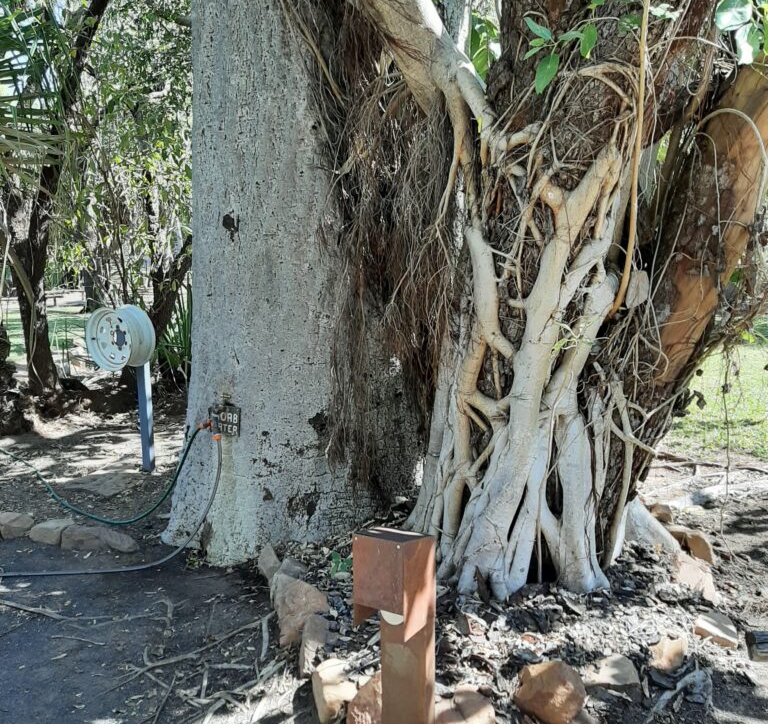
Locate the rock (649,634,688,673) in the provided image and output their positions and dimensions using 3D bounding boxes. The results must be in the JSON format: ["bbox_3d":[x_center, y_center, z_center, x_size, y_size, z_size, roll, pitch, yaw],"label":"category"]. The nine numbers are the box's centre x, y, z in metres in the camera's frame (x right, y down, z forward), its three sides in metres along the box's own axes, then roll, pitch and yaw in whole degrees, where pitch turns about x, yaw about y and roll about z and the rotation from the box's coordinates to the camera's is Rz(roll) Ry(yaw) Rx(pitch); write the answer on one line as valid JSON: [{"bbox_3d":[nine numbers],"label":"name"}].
[{"bbox_3d":[1.026,1.051,2.778,0.135,0.110,0.130,0,9,0],"label":"rock"}]

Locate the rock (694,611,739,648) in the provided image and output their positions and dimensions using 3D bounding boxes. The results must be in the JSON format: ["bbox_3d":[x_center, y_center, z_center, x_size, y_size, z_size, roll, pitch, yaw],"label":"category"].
[{"bbox_3d":[1.285,1.032,2.973,0.160,0.090,0.160,6,10,35],"label":"rock"}]

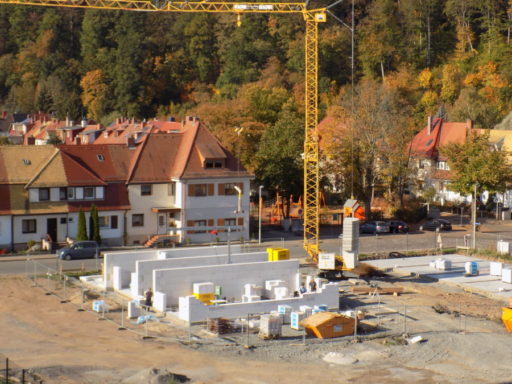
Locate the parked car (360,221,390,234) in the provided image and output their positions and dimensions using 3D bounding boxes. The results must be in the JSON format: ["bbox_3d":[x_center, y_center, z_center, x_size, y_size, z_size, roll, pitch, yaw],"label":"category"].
[{"bbox_3d":[13.893,3.879,120.791,1.760,1.470,4.400,-2,6,-25],"label":"parked car"}]

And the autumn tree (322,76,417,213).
[{"bbox_3d":[14.251,-5.587,130.000,10.900,17.000,10.300,0,6,0],"label":"autumn tree"}]

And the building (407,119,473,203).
[{"bbox_3d":[27.516,-4.834,154.000,10.200,12.000,9.300,3,6,25],"label":"building"}]

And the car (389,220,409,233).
[{"bbox_3d":[16.209,3.832,121.441,1.730,1.450,4.200,-3,6,-27],"label":"car"}]

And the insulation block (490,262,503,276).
[{"bbox_3d":[20.657,6.567,88.798,1.000,1.100,0.950,2,6,20],"label":"insulation block"}]

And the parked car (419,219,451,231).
[{"bbox_3d":[21.201,3.790,122.071,1.760,1.440,4.350,-4,7,-35],"label":"parked car"}]

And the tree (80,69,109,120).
[{"bbox_3d":[-41.334,-24.186,265.000,7.300,15.000,7.300,0,6,0],"label":"tree"}]

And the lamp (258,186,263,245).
[{"bbox_3d":[0.472,2.390,106.284,0.300,6.100,0.700,-2,6,-22],"label":"lamp"}]

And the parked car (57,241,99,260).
[{"bbox_3d":[-17.018,5.491,98.929,3.950,1.590,1.700,-2,6,-20],"label":"parked car"}]

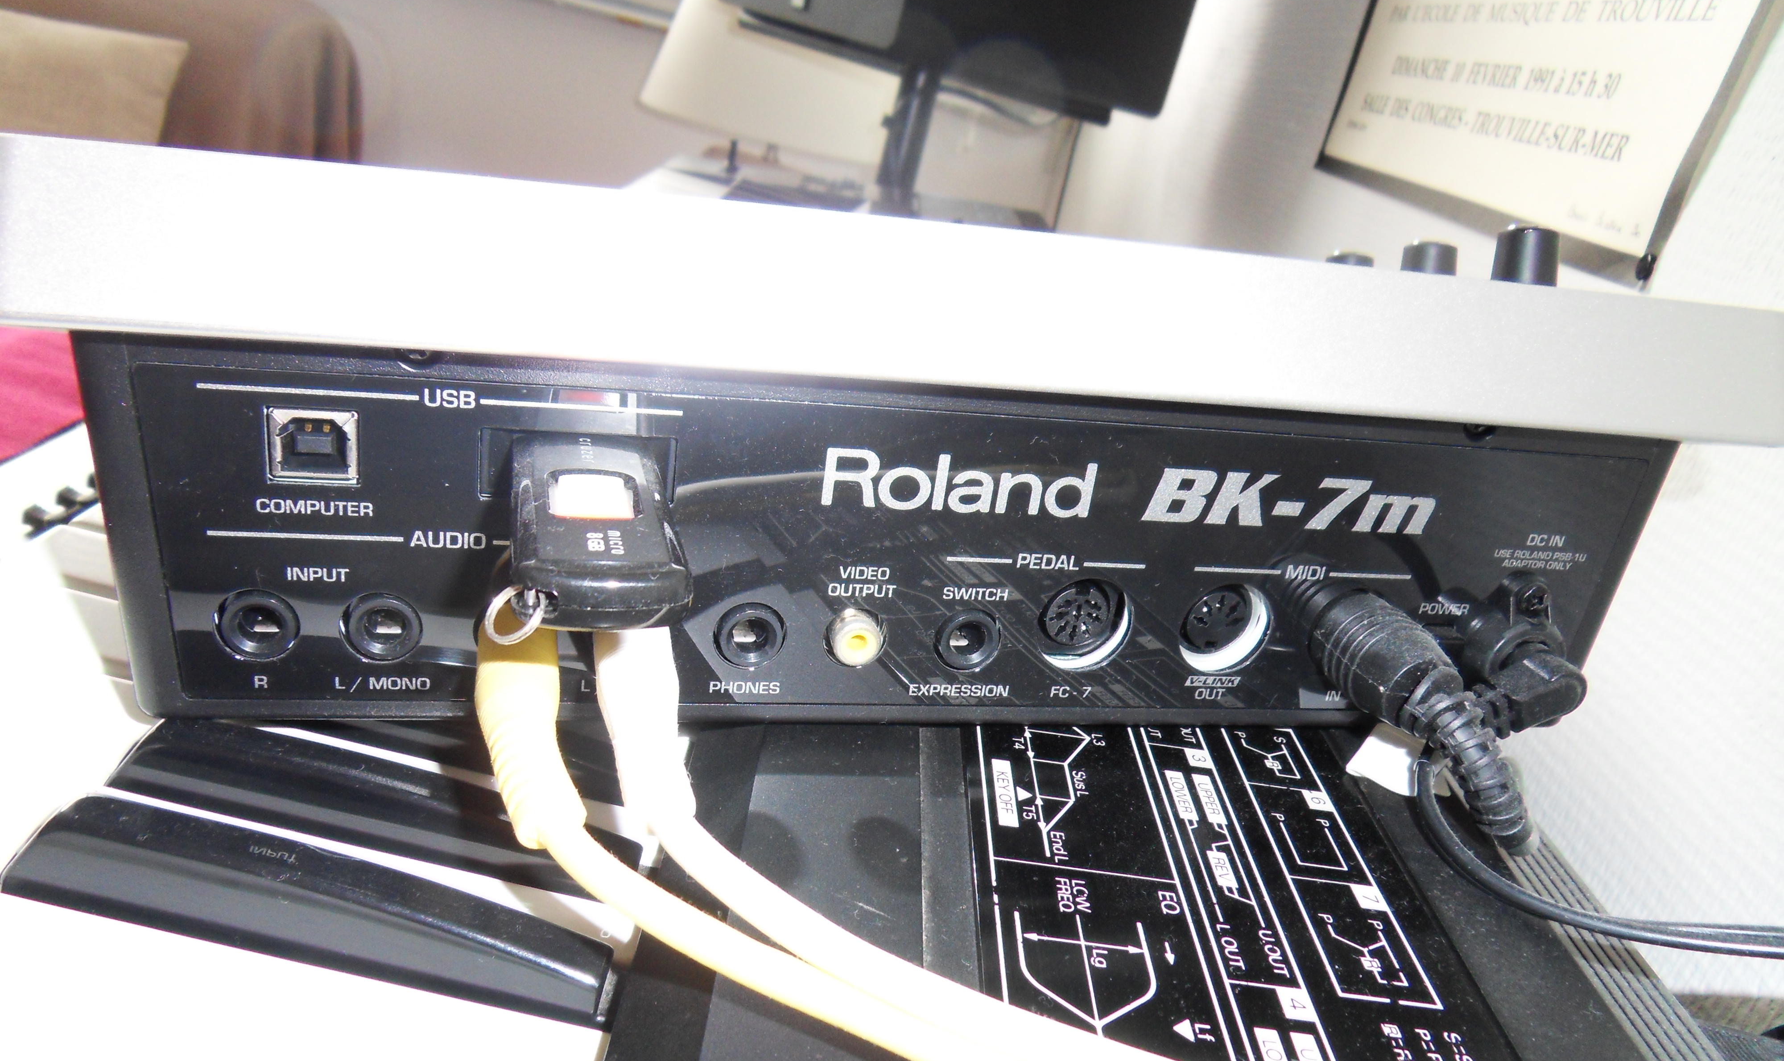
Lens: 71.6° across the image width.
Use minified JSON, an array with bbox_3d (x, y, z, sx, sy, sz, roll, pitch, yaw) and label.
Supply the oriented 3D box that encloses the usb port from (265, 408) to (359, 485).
[{"bbox_3d":[-0.087,-0.014,0.188,0.012,0.011,0.010,2,20,-13],"label":"usb port"}]

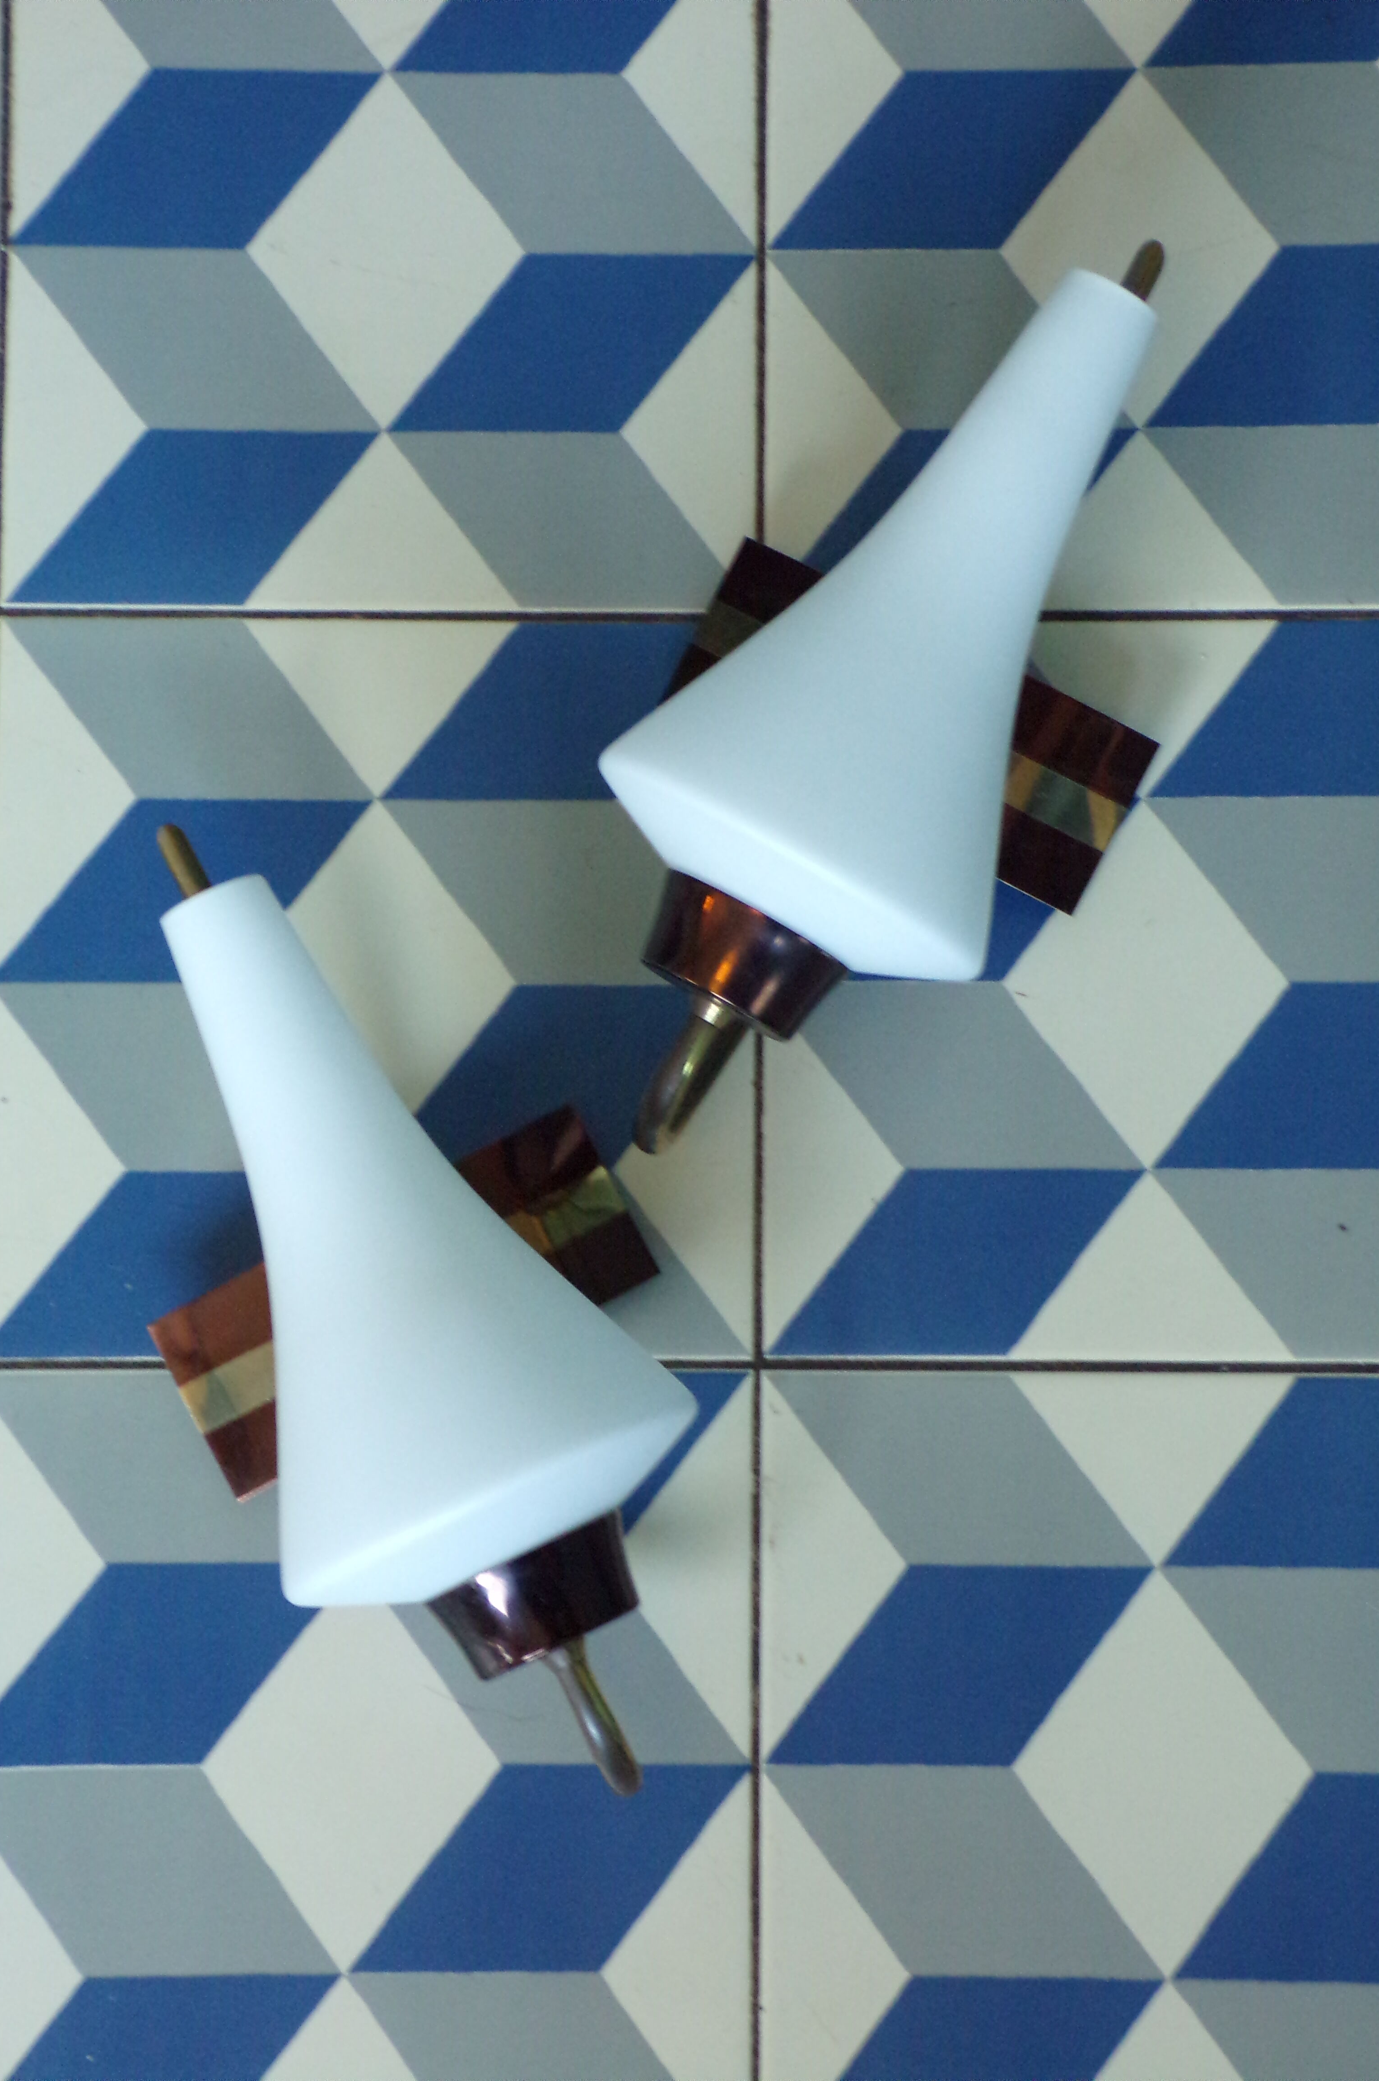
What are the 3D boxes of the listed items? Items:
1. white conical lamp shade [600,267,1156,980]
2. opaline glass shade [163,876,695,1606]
[{"bbox_3d":[0.060,-0.105,1.084,0.106,0.106,0.180,29,87,7],"label":"white conical lamp shade"},{"bbox_3d":[-0.077,0.044,1.054,0.106,0.106,0.180,-25,84,-4],"label":"opaline glass shade"}]

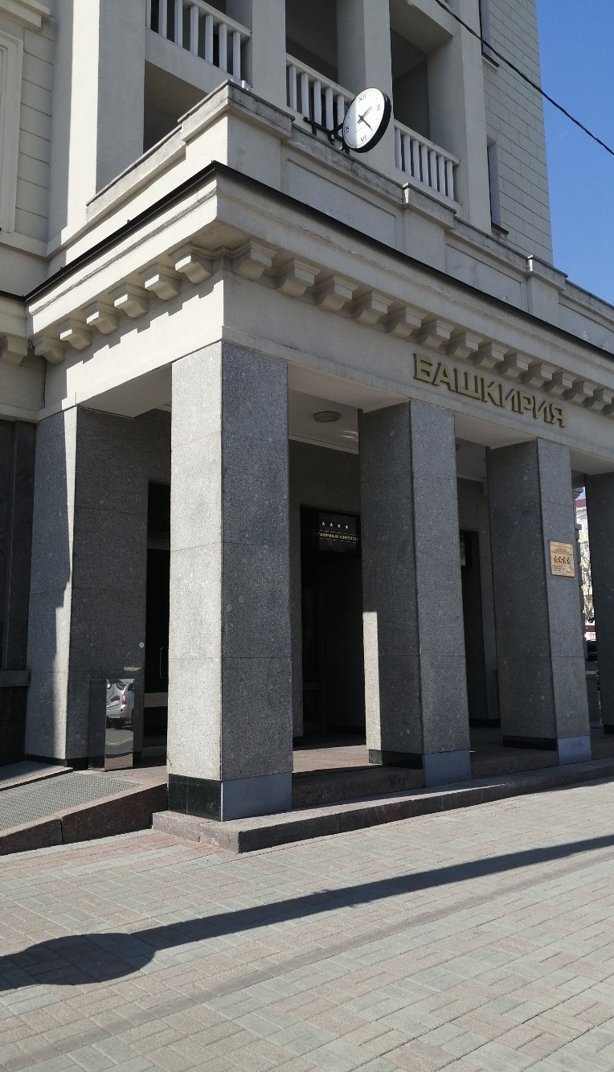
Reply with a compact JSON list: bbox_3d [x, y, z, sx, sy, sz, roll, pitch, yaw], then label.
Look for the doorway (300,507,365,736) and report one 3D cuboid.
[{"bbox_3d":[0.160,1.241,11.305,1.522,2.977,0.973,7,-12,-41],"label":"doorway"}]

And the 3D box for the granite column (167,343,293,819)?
[{"bbox_3d":[-0.652,0.352,7.071,0.705,3.780,0.740,7,-12,-41],"label":"granite column"}]

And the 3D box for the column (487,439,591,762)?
[{"bbox_3d":[2.790,0.775,10.113,0.705,3.763,0.740,7,-12,-41],"label":"column"}]

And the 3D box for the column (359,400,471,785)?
[{"bbox_3d":[1.085,0.564,8.606,0.705,3.769,0.740,7,-12,-41],"label":"column"}]

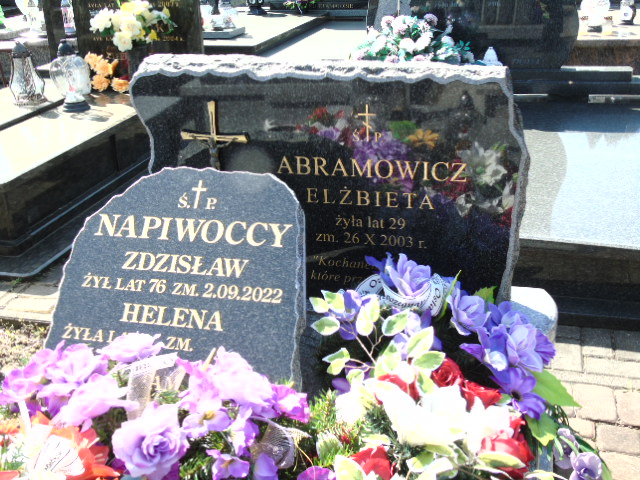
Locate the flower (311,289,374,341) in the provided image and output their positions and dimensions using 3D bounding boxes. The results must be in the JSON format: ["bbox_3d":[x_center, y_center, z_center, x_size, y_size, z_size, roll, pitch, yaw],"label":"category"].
[{"bbox_3d":[0.045,0.148,1.470,0.115,0.080,0.075,1,27,9],"label":"flower"}]

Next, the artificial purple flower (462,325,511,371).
[{"bbox_3d":[0.351,0.227,1.560,0.105,0.095,0.075,5,-7,15],"label":"artificial purple flower"}]

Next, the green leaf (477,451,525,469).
[{"bbox_3d":[0.298,0.363,1.220,0.079,0.024,0.032,11,56,1],"label":"green leaf"}]

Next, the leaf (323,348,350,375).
[{"bbox_3d":[0.031,0.228,1.390,0.050,0.042,0.025,0,26,6],"label":"leaf"}]

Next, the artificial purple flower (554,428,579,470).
[{"bbox_3d":[0.442,0.374,1.320,0.045,0.068,0.042,-3,24,0],"label":"artificial purple flower"}]

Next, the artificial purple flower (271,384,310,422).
[{"bbox_3d":[-0.053,0.295,1.335,0.072,0.066,0.055,-2,24,3],"label":"artificial purple flower"}]

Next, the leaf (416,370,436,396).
[{"bbox_3d":[0.199,0.266,1.380,0.035,0.040,0.020,-4,26,-1],"label":"leaf"}]

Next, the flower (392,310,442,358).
[{"bbox_3d":[0.193,0.187,1.460,0.093,0.075,0.065,-4,26,-1],"label":"flower"}]

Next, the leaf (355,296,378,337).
[{"bbox_3d":[0.084,0.135,1.300,0.036,0.066,0.030,4,15,16],"label":"leaf"}]

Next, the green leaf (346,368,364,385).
[{"bbox_3d":[0.068,0.262,1.420,0.036,0.017,0.032,19,63,4],"label":"green leaf"}]

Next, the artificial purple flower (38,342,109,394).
[{"bbox_3d":[-0.443,0.231,1.330,0.120,0.085,0.083,-7,61,-11],"label":"artificial purple flower"}]

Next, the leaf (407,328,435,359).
[{"bbox_3d":[0.188,0.191,1.380,0.050,0.055,0.022,-4,26,-1],"label":"leaf"}]

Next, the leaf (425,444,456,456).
[{"bbox_3d":[0.194,0.342,1.200,0.050,0.017,0.026,4,25,16],"label":"leaf"}]

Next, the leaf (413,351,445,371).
[{"bbox_3d":[0.207,0.230,1.410,0.063,0.020,0.036,-14,61,-8],"label":"leaf"}]

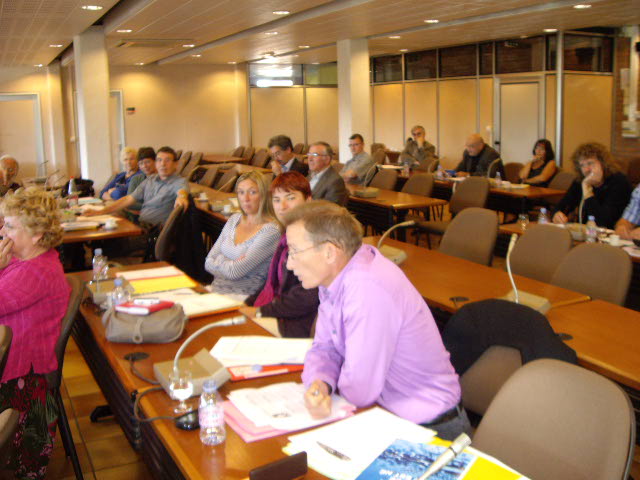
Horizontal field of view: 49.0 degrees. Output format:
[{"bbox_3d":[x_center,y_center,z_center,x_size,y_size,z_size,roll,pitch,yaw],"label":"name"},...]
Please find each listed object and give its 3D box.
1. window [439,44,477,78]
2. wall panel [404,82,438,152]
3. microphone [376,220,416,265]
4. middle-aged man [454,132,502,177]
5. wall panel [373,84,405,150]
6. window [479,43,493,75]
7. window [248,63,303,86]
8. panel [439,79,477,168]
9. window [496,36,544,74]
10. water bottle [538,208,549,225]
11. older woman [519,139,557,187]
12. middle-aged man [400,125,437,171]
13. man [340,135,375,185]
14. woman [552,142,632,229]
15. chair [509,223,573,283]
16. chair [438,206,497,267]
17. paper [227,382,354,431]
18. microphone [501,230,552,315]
[{"bbox_3d":[2.519,-3.221,12.759,0.060,0.513,1.093,-6,11,-26],"label":"window"},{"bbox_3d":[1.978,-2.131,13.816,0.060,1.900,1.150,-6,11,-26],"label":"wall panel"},{"bbox_3d":[0.405,0.004,3.920,0.290,0.205,0.210,-6,11,-26],"label":"microphone"},{"bbox_3d":[1.955,-0.627,8.508,0.750,1.250,0.580,-6,11,-26],"label":"middle-aged man"},{"bbox_3d":[1.503,-2.327,15.375,0.060,2.100,1.200,-7,12,-26],"label":"wall panel"},{"bbox_3d":[2.869,-3.109,12.083,0.060,0.513,0.375,-6,11,-26],"label":"window"},{"bbox_3d":[-0.927,-3.428,14.640,1.220,0.460,0.060,-6,11,-26],"label":"window"},{"bbox_3d":[2.550,-1.931,12.989,0.060,2.048,1.133,-6,11,-26],"label":"panel"},{"bbox_3d":[3.162,-2.943,11.172,0.060,0.580,1.180,-6,11,-26],"label":"window"},{"bbox_3d":[1.456,-0.127,4.590,0.064,0.168,0.064,-7,12,-26],"label":"water bottle"},{"bbox_3d":[2.472,-0.563,8.174,0.700,1.220,0.480,-10,14,-41],"label":"older woman"},{"bbox_3d":[1.378,-0.979,10.226,0.560,1.320,0.700,8,14,41],"label":"middle-aged man"},{"bbox_3d":[0.388,-0.635,8.564,0.720,1.280,0.540,-7,11,-28],"label":"man"},{"bbox_3d":[1.855,-0.010,4.883,0.780,1.300,0.580,-6,11,-26],"label":"woman"},{"bbox_3d":[1.014,0.398,3.822,0.580,0.910,0.490,-6,11,-26],"label":"chair"},{"bbox_3d":[0.817,0.251,4.693,0.600,0.890,0.500,-7,12,-26],"label":"chair"},{"bbox_3d":[-0.079,0.439,1.940,0.290,0.020,0.270,-6,11,-26],"label":"paper"},{"bbox_3d":[0.820,0.132,2.847,0.220,0.305,0.210,-6,11,-26],"label":"microphone"}]

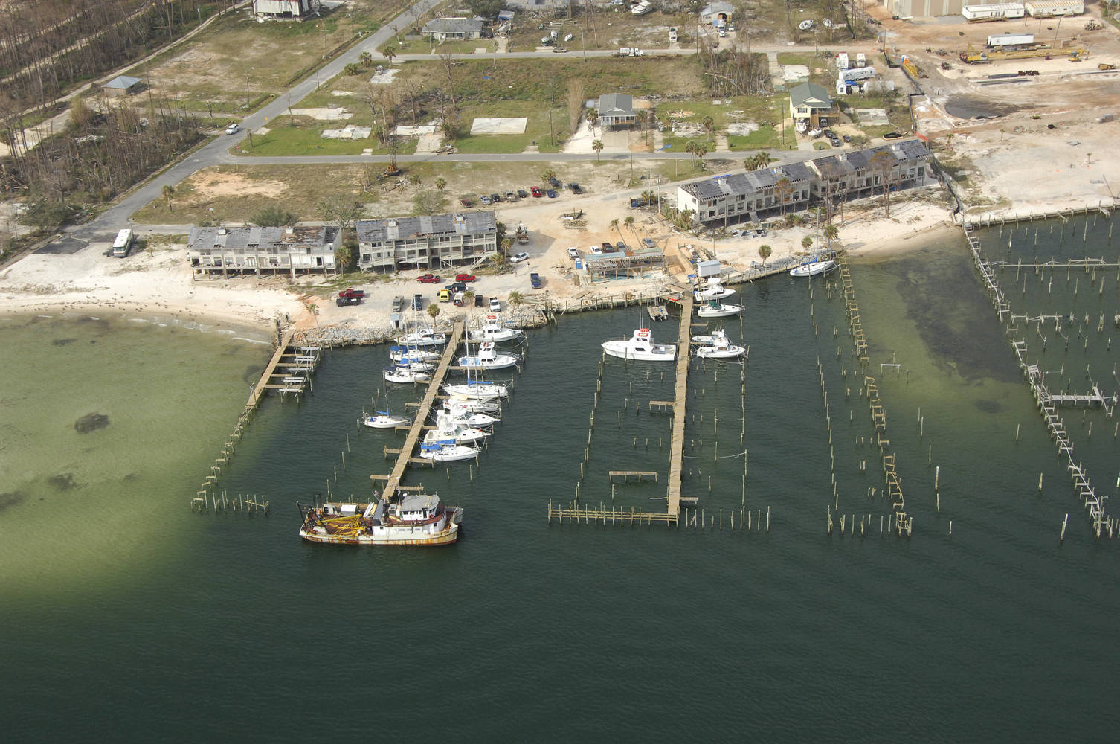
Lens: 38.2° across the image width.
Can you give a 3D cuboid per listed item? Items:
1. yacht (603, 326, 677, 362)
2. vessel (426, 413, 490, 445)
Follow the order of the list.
[{"bbox_3d":[15.582,-5.794,319.972,14.756,5.992,4.722,1,23,5],"label":"yacht"},{"bbox_3d":[-18.153,9.866,286.156,12.068,4.950,4.103,2,23,7],"label":"vessel"}]

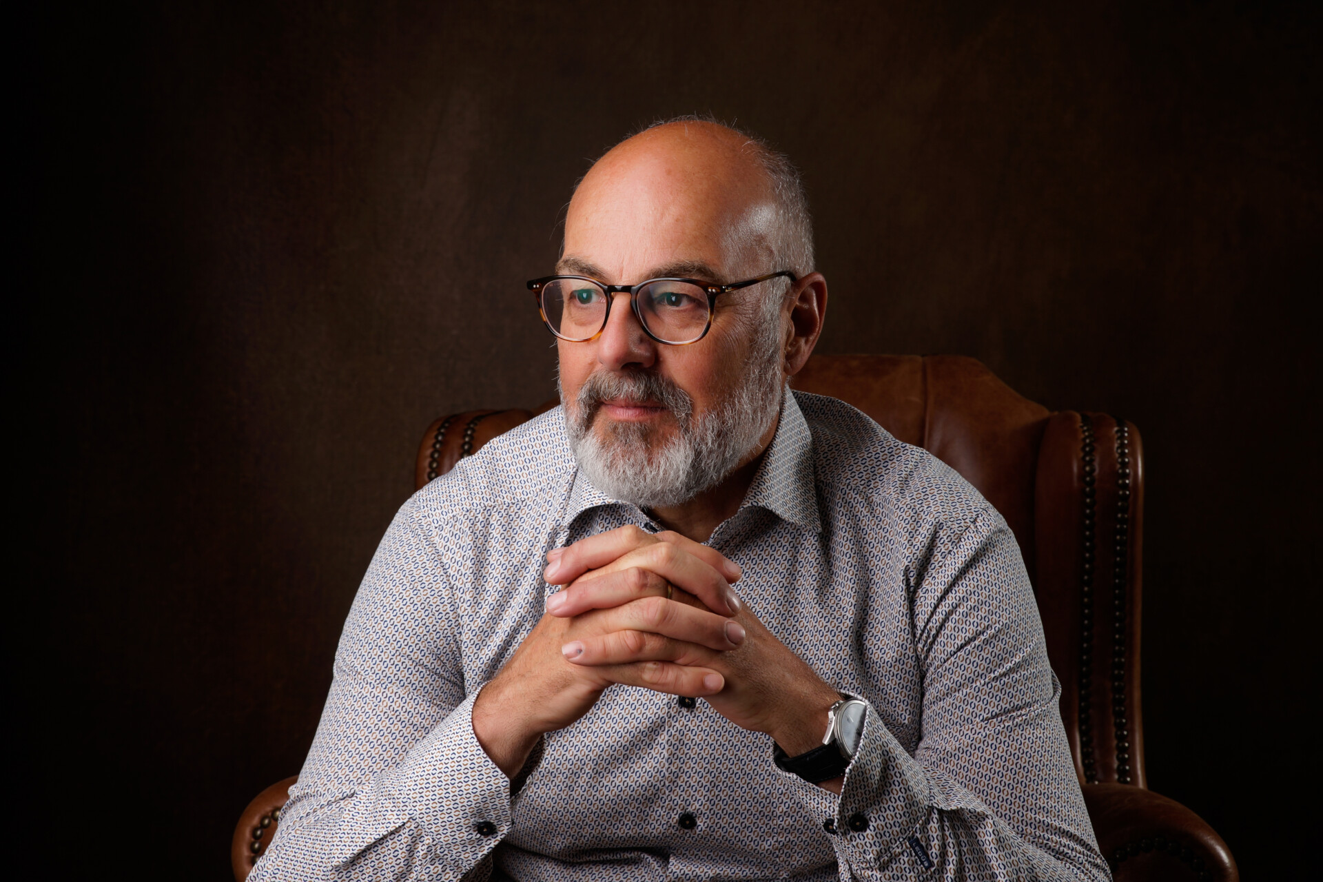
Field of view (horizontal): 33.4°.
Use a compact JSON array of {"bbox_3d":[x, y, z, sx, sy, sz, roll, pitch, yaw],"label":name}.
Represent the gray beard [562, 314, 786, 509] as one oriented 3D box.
[{"bbox_3d":[-0.002,-0.024,1.480,0.154,0.126,0.108,3,10,29],"label":"gray beard"}]

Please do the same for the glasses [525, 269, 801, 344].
[{"bbox_3d":[0.005,-0.091,1.486,0.146,0.052,0.141,3,10,29],"label":"glasses"}]

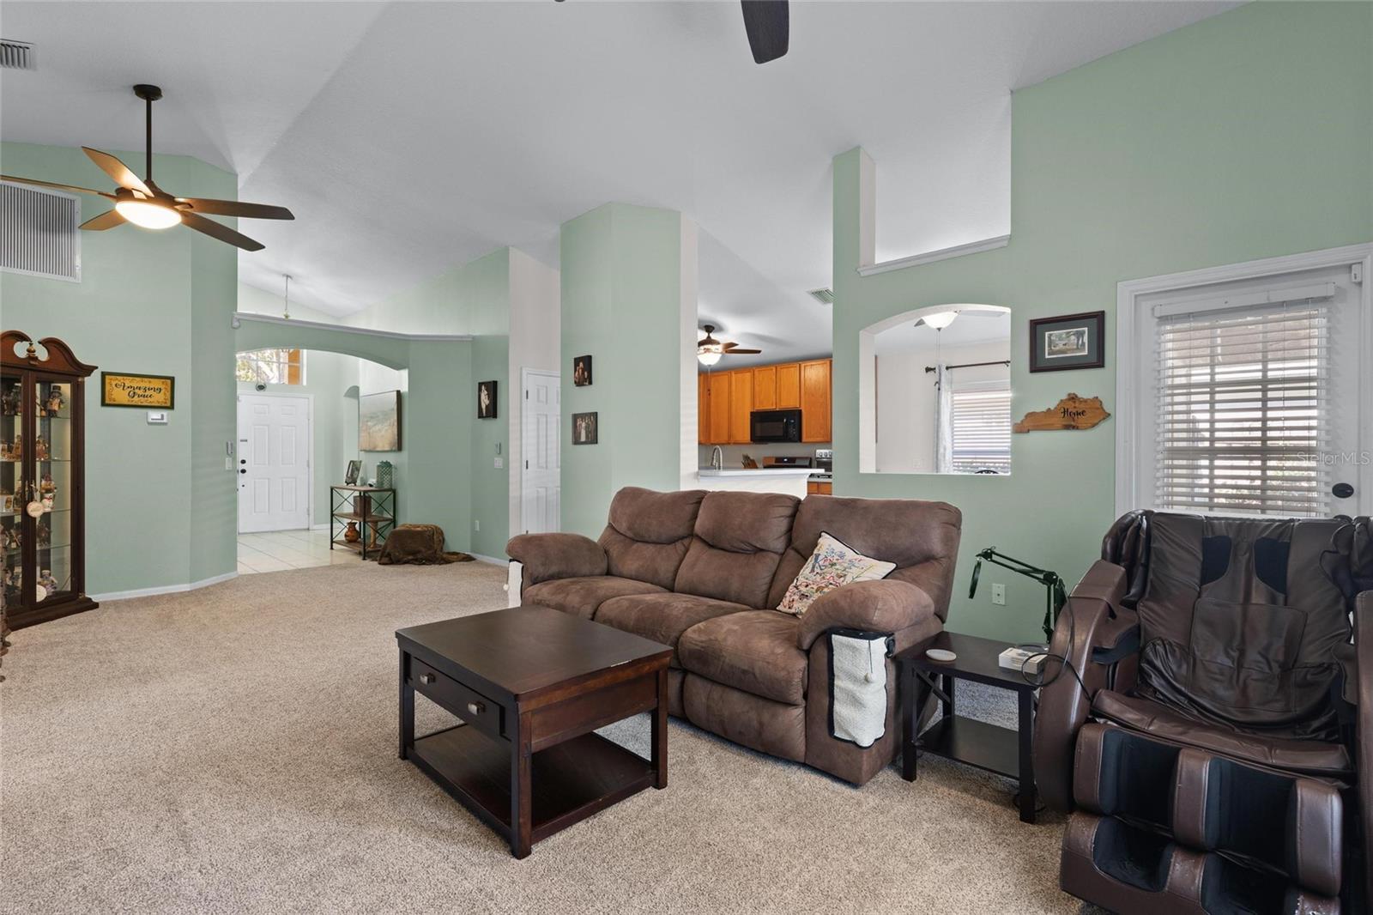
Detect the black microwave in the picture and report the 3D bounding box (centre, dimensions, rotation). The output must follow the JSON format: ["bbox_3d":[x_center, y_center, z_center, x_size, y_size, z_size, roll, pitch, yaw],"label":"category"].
[{"bbox_3d":[1.264,-0.385,7.893,0.760,0.420,0.400,0,0,42],"label":"black microwave"}]

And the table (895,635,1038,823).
[{"bbox_3d":[1.104,0.958,2.269,0.450,0.445,0.460,0,0,41],"label":"table"}]

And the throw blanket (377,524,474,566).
[{"bbox_3d":[-2.920,0.985,7.030,0.930,0.390,0.720,0,0,0],"label":"throw blanket"}]

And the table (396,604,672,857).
[{"bbox_3d":[-0.602,0.935,2.297,0.925,0.490,0.605,0,0,44],"label":"table"}]

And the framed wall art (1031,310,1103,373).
[{"bbox_3d":[2.171,-0.648,3.487,0.370,0.315,0.025,0,0,42],"label":"framed wall art"}]

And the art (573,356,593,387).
[{"bbox_3d":[-0.985,-0.818,5.790,0.225,0.272,0.030,0,0,42],"label":"art"}]

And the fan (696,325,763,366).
[{"bbox_3d":[0.285,-1.385,7.560,1.310,0.510,1.310,0,0,42],"label":"fan"}]

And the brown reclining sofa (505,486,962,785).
[{"bbox_3d":[0.097,0.693,3.263,2.260,0.975,1.040,0,0,42],"label":"brown reclining sofa"}]

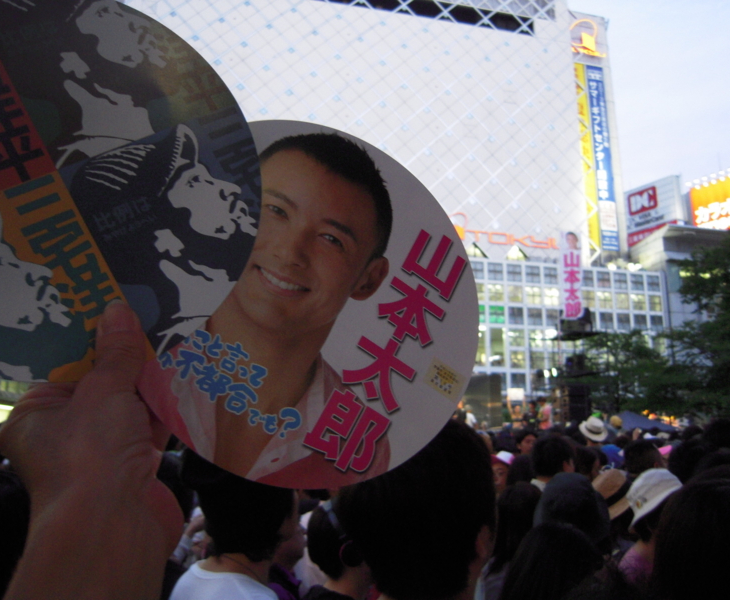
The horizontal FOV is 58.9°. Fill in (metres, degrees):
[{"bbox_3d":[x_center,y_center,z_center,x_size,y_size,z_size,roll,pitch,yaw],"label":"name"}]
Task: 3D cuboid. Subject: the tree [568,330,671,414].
[{"bbox_3d":[9.363,3.268,24.045,4.000,4.900,3.900,-4,-10,21],"label":"tree"}]

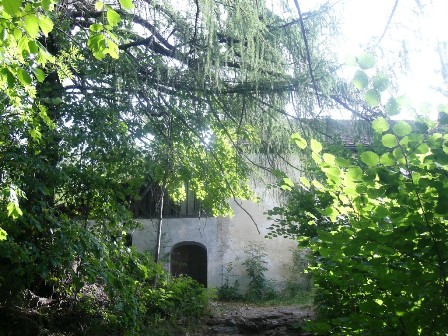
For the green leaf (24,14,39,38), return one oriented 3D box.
[{"bbox_3d":[-0.861,-0.633,2.200,0.063,0.107,0.030,2,-8,-15],"label":"green leaf"}]

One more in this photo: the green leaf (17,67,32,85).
[{"bbox_3d":[-0.891,-0.412,2.200,0.050,0.088,0.025,-33,-6,-9],"label":"green leaf"}]

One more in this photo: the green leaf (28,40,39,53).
[{"bbox_3d":[-0.852,-0.542,2.200,0.042,0.056,0.022,-10,-6,-14],"label":"green leaf"}]

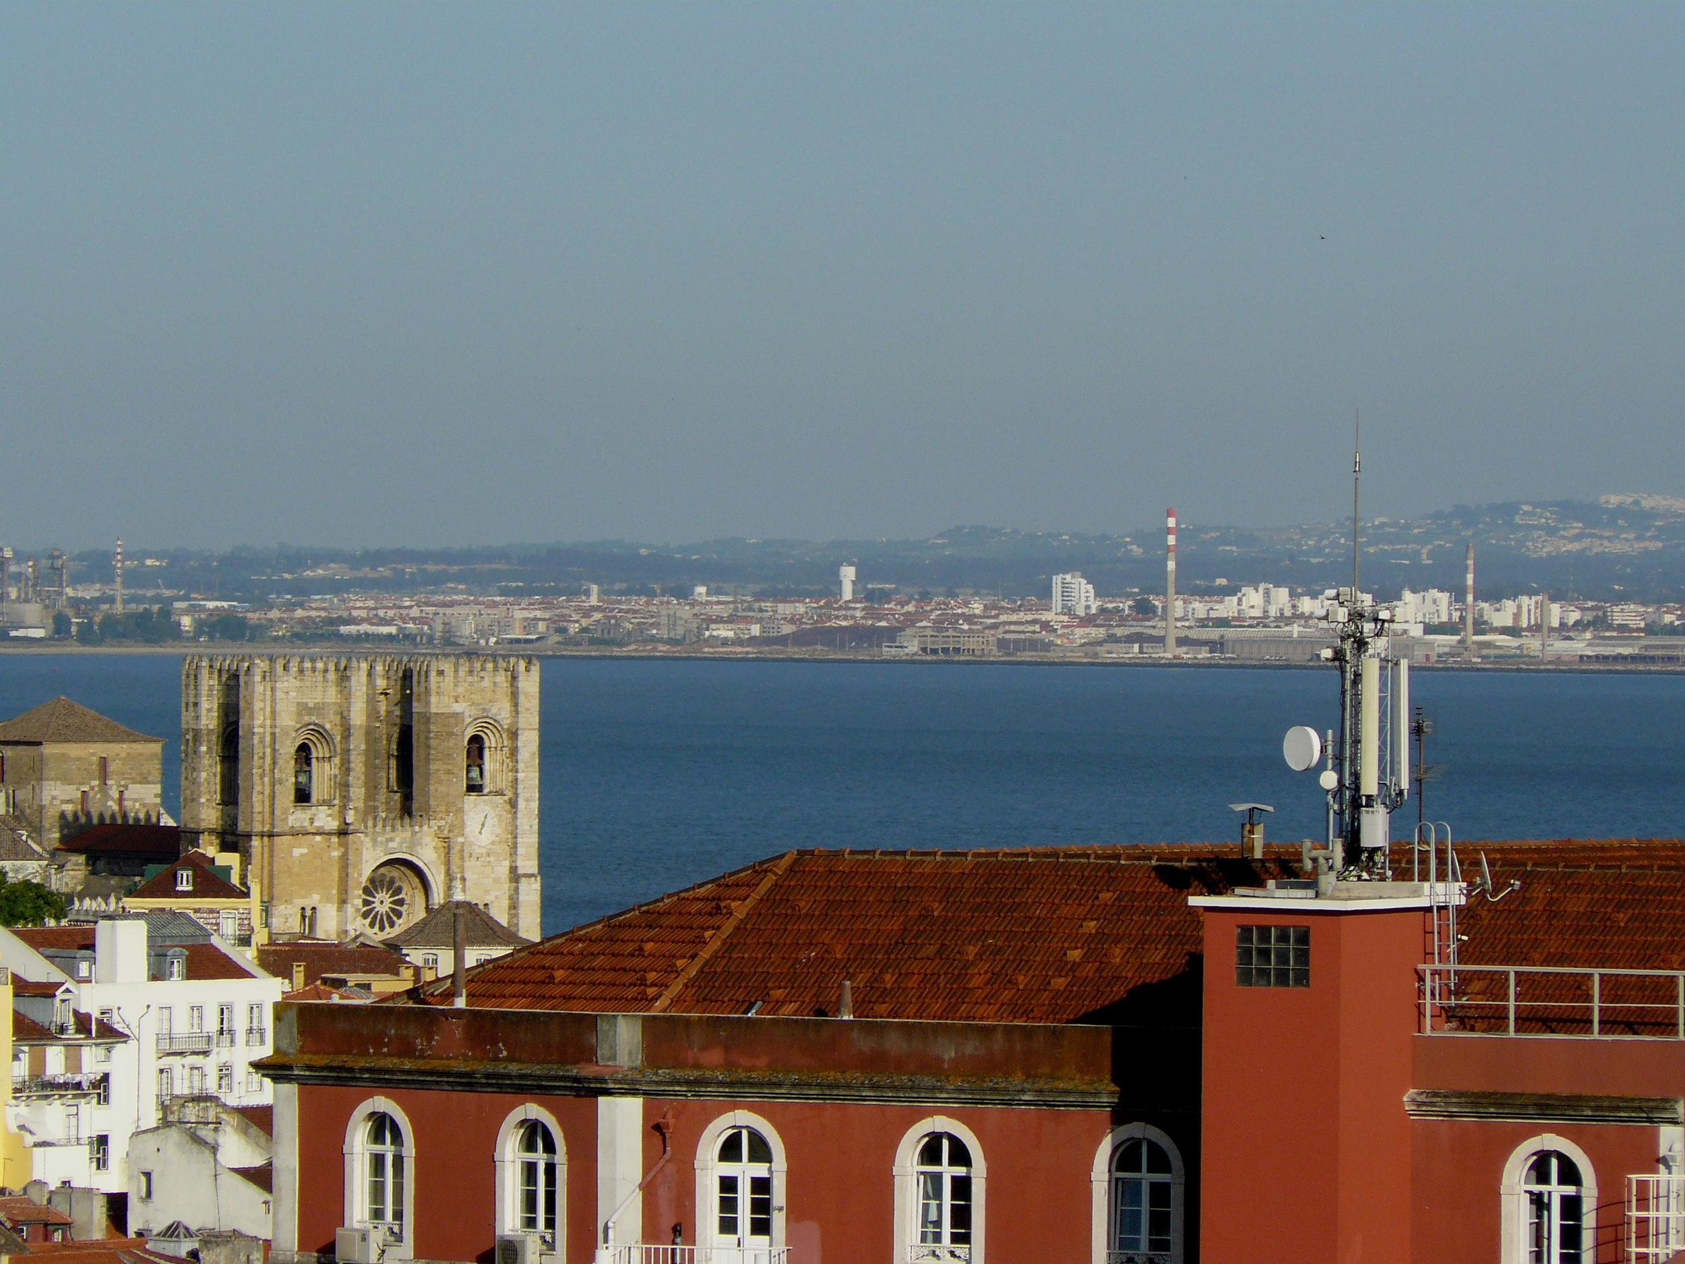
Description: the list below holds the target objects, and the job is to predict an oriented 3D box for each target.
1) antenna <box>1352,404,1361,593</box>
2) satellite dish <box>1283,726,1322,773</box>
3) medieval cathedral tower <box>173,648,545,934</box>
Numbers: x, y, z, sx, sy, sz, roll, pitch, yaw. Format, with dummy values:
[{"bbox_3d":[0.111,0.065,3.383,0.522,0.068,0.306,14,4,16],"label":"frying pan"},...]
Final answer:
[{"bbox_3d":[7.181,-1.810,195.000,0.090,2.650,0.090,1,0,0],"label":"antenna"},{"bbox_3d":[6.450,1.635,195.000,0.230,0.640,0.640,0,1,-41],"label":"satellite dish"},{"bbox_3d":[-39.316,17.241,1140.000,29.500,31.000,10.000,0,1,-40],"label":"medieval cathedral tower"}]

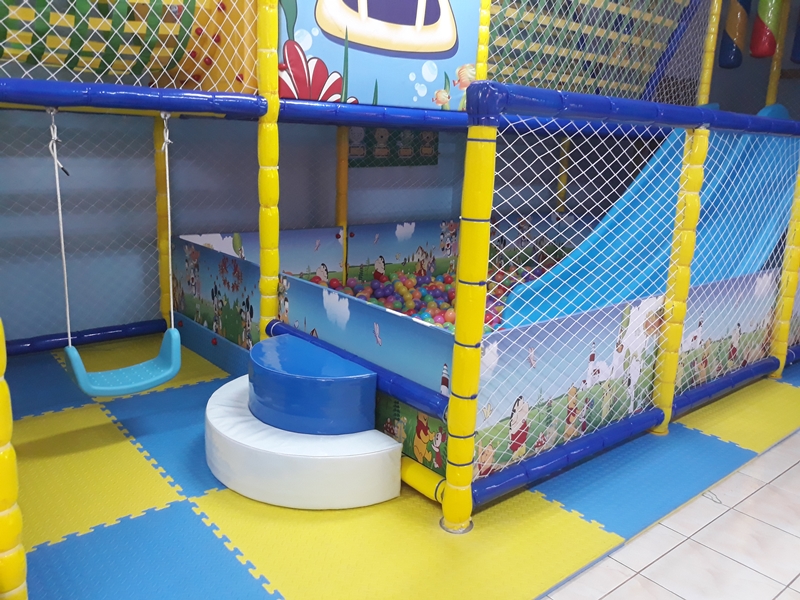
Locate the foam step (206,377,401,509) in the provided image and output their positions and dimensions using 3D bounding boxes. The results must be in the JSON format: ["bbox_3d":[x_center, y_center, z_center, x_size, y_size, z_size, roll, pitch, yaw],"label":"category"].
[{"bbox_3d":[-0.475,0.534,2.389,0.455,0.195,0.935,-10,18,-39],"label":"foam step"}]

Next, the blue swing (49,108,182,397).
[{"bbox_3d":[-1.062,-0.171,2.365,0.435,1.054,0.175,-10,18,-39],"label":"blue swing"}]

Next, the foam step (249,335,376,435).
[{"bbox_3d":[-0.403,0.324,2.391,0.304,0.216,0.617,-10,18,-39],"label":"foam step"}]

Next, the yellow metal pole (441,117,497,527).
[{"bbox_3d":[0.204,0.133,1.885,0.088,1.258,0.088,2,14,0],"label":"yellow metal pole"}]

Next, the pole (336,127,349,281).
[{"bbox_3d":[-0.423,-0.559,4.453,0.080,1.326,0.080,-10,18,-39],"label":"pole"}]

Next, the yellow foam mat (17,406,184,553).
[{"bbox_3d":[-1.447,0.658,2.211,1.000,0.020,1.000,-10,18,-39],"label":"yellow foam mat"}]

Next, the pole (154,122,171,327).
[{"bbox_3d":[-1.385,-0.397,3.677,0.078,1.326,0.078,-10,18,-39],"label":"pole"}]

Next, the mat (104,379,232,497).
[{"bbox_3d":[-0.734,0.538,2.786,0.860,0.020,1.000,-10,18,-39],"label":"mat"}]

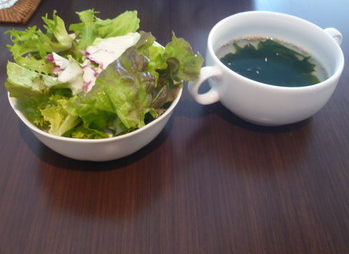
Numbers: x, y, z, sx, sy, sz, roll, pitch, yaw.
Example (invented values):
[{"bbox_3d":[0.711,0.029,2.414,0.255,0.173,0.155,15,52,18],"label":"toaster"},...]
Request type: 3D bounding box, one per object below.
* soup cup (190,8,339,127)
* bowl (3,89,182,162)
[{"bbox_3d":[0.079,-0.046,0.325,0.153,0.055,0.109,-20,51,-21],"label":"soup cup"},{"bbox_3d":[-0.056,-0.018,0.291,0.123,0.050,0.123,2,46,-2],"label":"bowl"}]

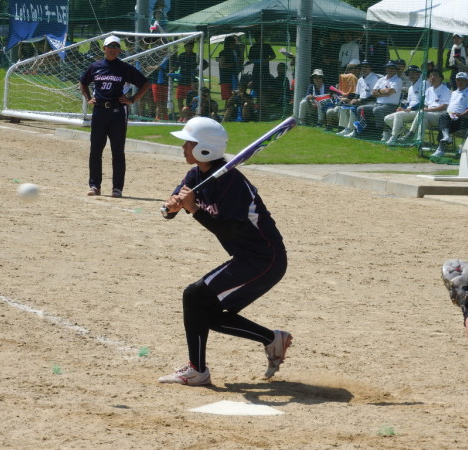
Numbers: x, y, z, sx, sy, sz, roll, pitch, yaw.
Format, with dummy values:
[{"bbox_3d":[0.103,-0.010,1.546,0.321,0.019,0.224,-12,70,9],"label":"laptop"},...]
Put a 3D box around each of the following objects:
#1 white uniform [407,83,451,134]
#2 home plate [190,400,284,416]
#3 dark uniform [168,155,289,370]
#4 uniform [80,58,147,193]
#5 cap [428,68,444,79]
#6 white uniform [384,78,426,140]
[{"bbox_3d":[3.174,-1.882,42.000,0.640,0.860,0.480,0,5,-26],"label":"white uniform"},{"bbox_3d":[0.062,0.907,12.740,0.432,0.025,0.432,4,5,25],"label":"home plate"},{"bbox_3d":[-0.039,0.217,13.600,0.550,1.080,0.460,0,5,-25],"label":"dark uniform"},{"bbox_3d":[-1.339,-1.106,28.900,0.700,1.480,0.320,3,4,5],"label":"uniform"},{"bbox_3d":[3.271,-2.447,42.000,0.240,0.140,0.180,-1,5,-40],"label":"cap"},{"bbox_3d":[2.787,-1.904,42.500,0.640,0.950,0.460,0,5,-26],"label":"white uniform"}]

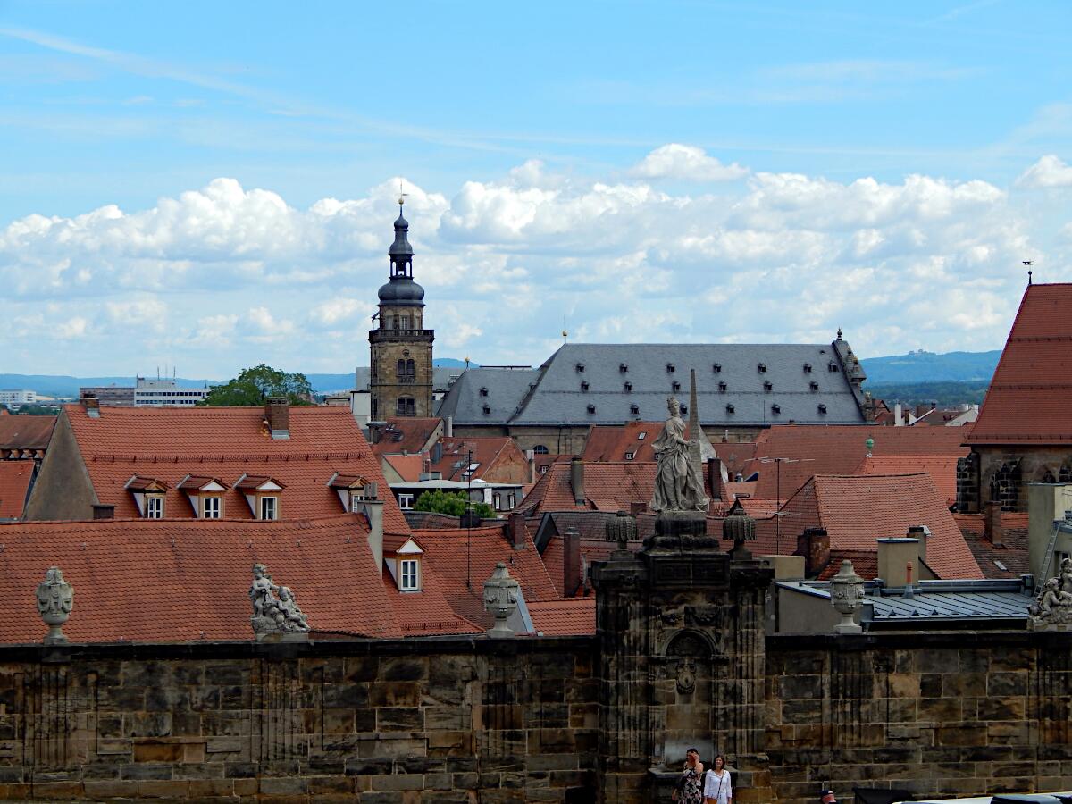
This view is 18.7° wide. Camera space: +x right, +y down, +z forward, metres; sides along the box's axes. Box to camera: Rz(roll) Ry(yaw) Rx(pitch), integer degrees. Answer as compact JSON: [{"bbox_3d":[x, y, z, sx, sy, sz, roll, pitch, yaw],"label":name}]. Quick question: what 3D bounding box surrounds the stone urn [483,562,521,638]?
[{"bbox_3d":[-0.657,3.730,61.300,0.670,1.430,0.670,0,0,-7],"label":"stone urn"}]

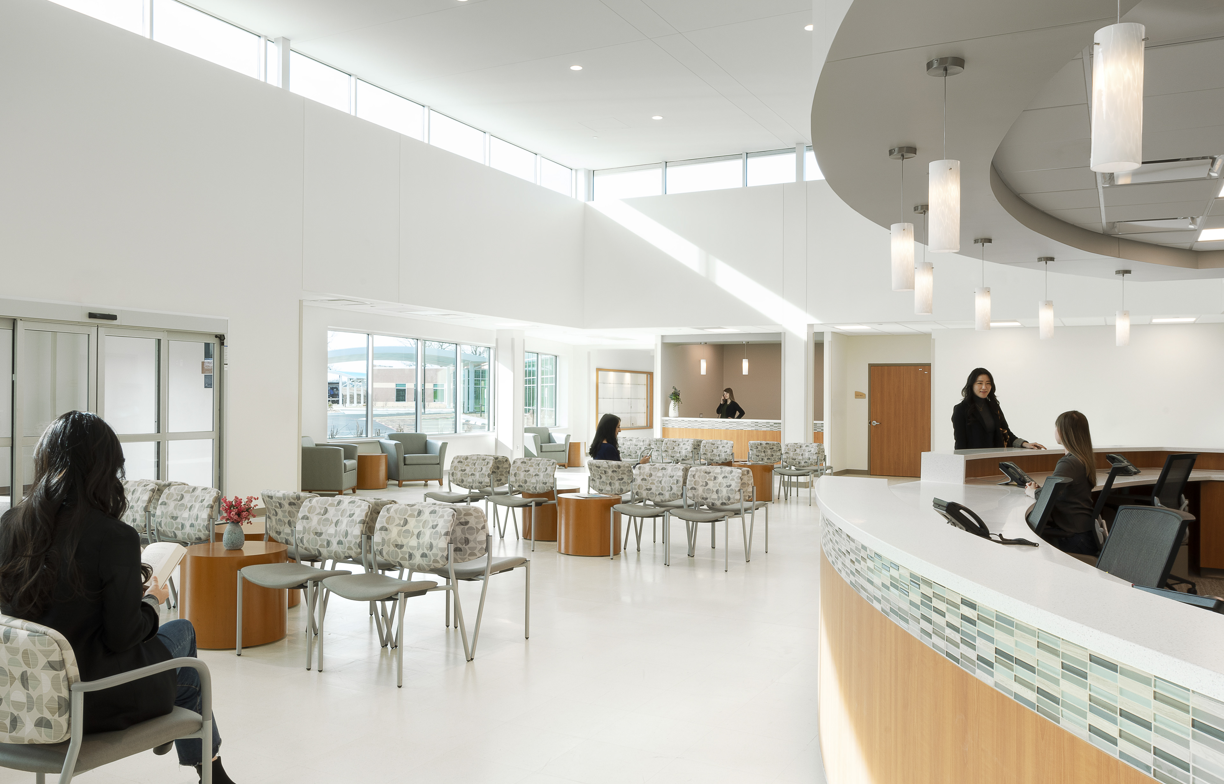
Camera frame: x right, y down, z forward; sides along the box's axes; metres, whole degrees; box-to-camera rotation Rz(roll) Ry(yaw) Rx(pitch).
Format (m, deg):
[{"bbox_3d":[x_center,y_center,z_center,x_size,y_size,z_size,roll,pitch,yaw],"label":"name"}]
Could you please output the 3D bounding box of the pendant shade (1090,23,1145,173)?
[{"bbox_3d":[1.108,-0.643,2.010,0.100,0.295,0.100,0,-1,0],"label":"pendant shade"}]

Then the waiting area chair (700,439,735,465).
[{"bbox_3d":[1.498,1.124,13.504,0.565,0.845,0.580,0,0,28],"label":"waiting area chair"}]

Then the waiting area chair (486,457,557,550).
[{"bbox_3d":[-0.851,1.083,9.034,0.565,0.845,0.580,0,0,28],"label":"waiting area chair"}]

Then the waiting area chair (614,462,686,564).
[{"bbox_3d":[0.360,1.090,8.396,0.565,0.845,0.580,0,0,28],"label":"waiting area chair"}]

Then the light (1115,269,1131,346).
[{"bbox_3d":[4.346,-0.716,7.800,0.118,0.640,0.118,0,0,29],"label":"light"}]

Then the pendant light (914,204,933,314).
[{"bbox_3d":[1.828,-0.770,5.373,0.127,0.619,0.127,0,0,28],"label":"pendant light"}]

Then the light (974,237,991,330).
[{"bbox_3d":[2.608,-0.743,6.450,0.118,0.640,0.118,0,0,29],"label":"light"}]

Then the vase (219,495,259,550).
[{"bbox_3d":[-2.276,0.787,5.601,0.235,0.340,0.225,0,0,28],"label":"vase"}]

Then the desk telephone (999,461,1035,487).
[{"bbox_3d":[2.752,0.555,6.245,0.200,0.165,0.210,0,-1,38],"label":"desk telephone"}]

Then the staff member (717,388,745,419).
[{"bbox_3d":[2.464,0.770,19.150,0.550,1.685,0.380,0,0,30],"label":"staff member"}]

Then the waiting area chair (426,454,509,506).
[{"bbox_3d":[-1.509,1.079,9.383,0.565,0.845,0.580,0,0,28],"label":"waiting area chair"}]

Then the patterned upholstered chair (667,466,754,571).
[{"bbox_3d":[0.869,1.094,8.103,0.560,0.840,0.590,0,0,29],"label":"patterned upholstered chair"}]

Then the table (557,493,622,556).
[{"bbox_3d":[-0.216,1.248,8.710,0.610,0.520,0.610,1,0,0],"label":"table"}]

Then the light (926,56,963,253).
[{"bbox_3d":[1.112,-0.785,3.070,0.127,0.623,0.127,0,0,28],"label":"light"}]

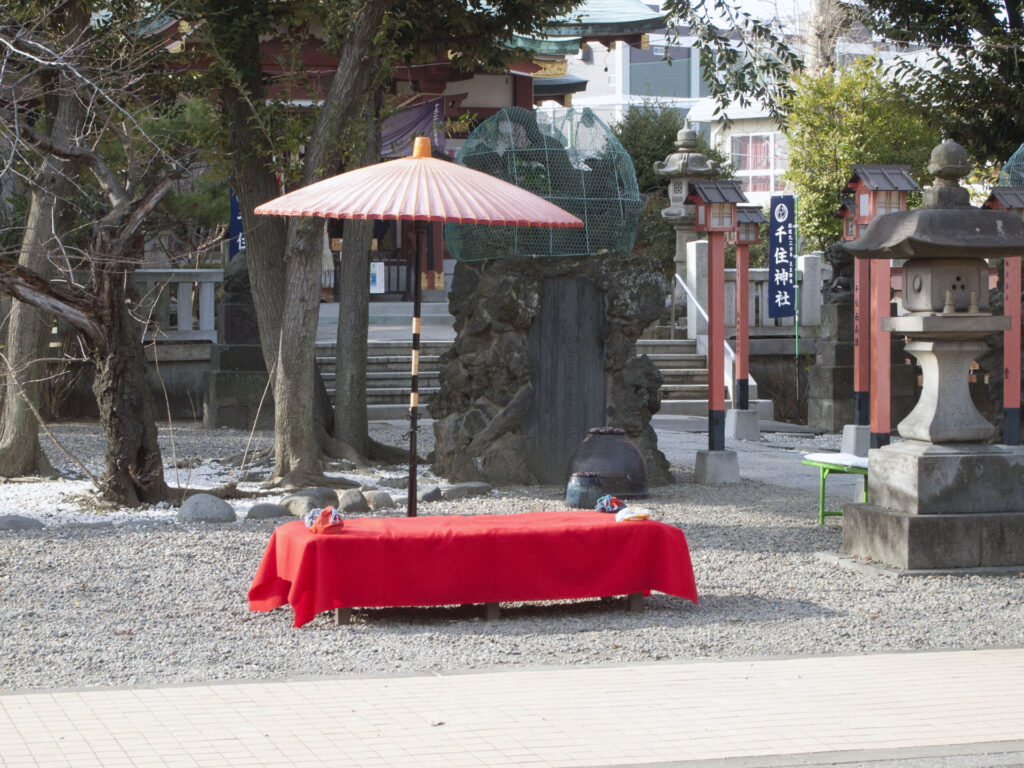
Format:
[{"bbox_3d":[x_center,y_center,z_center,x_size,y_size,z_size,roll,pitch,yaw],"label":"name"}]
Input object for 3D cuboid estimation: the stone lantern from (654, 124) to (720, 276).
[{"bbox_3d":[2.409,-2.300,34.112,0.819,2.550,0.787,-1,2,-15],"label":"stone lantern"}]

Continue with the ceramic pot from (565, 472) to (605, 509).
[{"bbox_3d":[0.514,0.746,17.512,0.263,0.230,0.263,0,2,0],"label":"ceramic pot"}]

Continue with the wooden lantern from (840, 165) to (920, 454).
[{"bbox_3d":[2.482,-0.381,16.693,0.422,2.170,0.378,-1,2,-16],"label":"wooden lantern"}]

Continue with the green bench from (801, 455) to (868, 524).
[{"bbox_3d":[2.316,0.683,15.452,0.380,0.420,1.350,-1,3,-24],"label":"green bench"}]

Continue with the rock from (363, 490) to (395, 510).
[{"bbox_3d":[-0.929,0.805,17.357,0.202,0.124,0.173,-1,2,-16],"label":"rock"}]

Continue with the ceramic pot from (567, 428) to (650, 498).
[{"bbox_3d":[0.713,0.576,18.593,0.611,0.482,0.611,0,2,0],"label":"ceramic pot"}]

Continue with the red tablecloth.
[{"bbox_3d":[-0.181,0.885,11.953,1.906,0.406,0.756,-1,2,-19],"label":"red tablecloth"}]

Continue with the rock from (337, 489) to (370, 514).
[{"bbox_3d":[-1.060,0.773,16.617,0.220,0.135,0.200,0,3,0],"label":"rock"}]

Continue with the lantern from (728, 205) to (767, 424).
[{"bbox_3d":[2.217,-0.664,23.900,0.380,2.100,0.340,-1,3,-18],"label":"lantern"}]

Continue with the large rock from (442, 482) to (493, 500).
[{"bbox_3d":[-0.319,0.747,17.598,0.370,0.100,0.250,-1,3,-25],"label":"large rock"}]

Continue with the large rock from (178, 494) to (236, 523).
[{"bbox_3d":[-1.958,0.784,15.976,0.360,0.170,0.290,0,3,0],"label":"large rock"}]

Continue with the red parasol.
[{"bbox_3d":[-0.475,-0.133,12.750,1.680,2.260,1.680,2,3,0],"label":"red parasol"}]

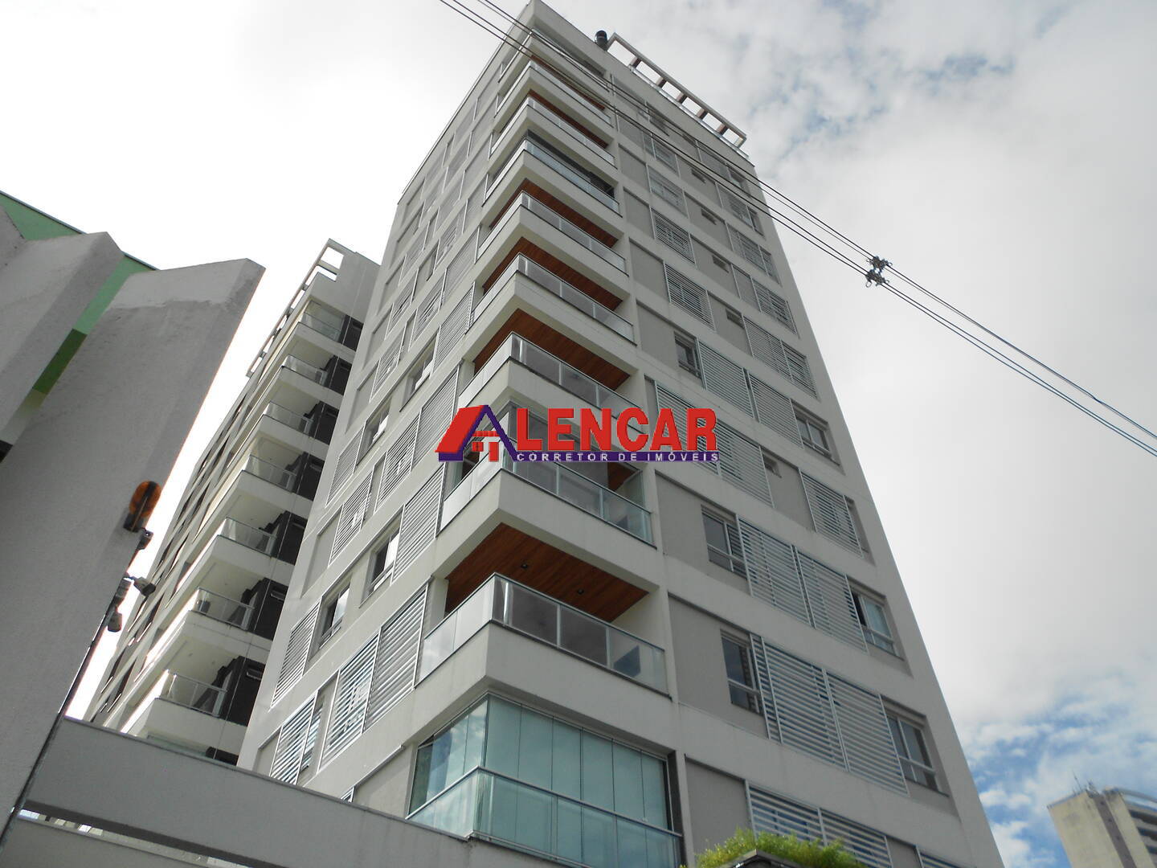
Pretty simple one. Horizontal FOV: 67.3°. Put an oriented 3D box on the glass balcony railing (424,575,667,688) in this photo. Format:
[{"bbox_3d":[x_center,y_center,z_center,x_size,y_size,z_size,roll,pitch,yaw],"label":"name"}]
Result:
[{"bbox_3d":[-0.511,3.590,13.299,3.237,0.911,2.049,29,-54,-25],"label":"glass balcony railing"}]

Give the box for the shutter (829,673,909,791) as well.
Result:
[{"bbox_3d":[5.155,5.348,15.669,1.554,1.975,0.060,28,-54,-24],"label":"shutter"}]

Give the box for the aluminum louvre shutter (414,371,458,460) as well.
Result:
[{"bbox_3d":[-3.037,-0.375,18.536,0.060,2.044,1.576,29,-54,-24],"label":"aluminum louvre shutter"}]

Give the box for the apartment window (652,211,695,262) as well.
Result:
[{"bbox_3d":[2.811,-5.668,25.523,1.584,1.910,0.099,29,-54,-25],"label":"apartment window"}]

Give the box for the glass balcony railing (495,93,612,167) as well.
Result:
[{"bbox_3d":[-0.747,-8.269,26.192,3.237,0.911,2.049,29,-54,-25],"label":"glass balcony railing"}]

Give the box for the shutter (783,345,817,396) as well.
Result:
[{"bbox_3d":[6.095,-1.890,24.785,1.581,2.001,0.060,29,-54,-24],"label":"shutter"}]

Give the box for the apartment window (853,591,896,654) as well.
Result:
[{"bbox_3d":[6.220,3.968,18.592,1.479,1.349,0.120,28,-54,-24],"label":"apartment window"}]

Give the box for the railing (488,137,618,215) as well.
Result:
[{"bbox_3d":[-0.708,-6.293,24.043,3.237,0.911,2.049,29,-54,-25],"label":"railing"}]

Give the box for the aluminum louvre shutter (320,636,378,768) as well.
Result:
[{"bbox_3d":[-3.931,4.611,15.029,0.059,2.029,1.604,29,-54,-25],"label":"aluminum louvre shutter"}]

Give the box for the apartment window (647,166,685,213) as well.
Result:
[{"bbox_3d":[2.850,-7.630,27.707,1.574,1.980,0.059,29,-54,-25],"label":"apartment window"}]

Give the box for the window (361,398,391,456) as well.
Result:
[{"bbox_3d":[-5.221,-0.064,22.537,0.120,1.305,1.305,28,-54,-24],"label":"window"}]

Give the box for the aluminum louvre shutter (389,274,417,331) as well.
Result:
[{"bbox_3d":[-5.413,-3.945,26.657,0.060,2.016,1.610,29,-54,-24],"label":"aluminum louvre shutter"}]

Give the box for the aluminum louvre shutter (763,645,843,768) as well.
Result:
[{"bbox_3d":[3.883,4.658,15.013,1.624,1.975,0.060,28,-54,-24],"label":"aluminum louvre shutter"}]

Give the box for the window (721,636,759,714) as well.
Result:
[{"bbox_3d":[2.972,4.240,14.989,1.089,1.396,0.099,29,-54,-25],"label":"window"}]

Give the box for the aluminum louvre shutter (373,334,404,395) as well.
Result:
[{"bbox_3d":[-5.300,-2.006,24.488,0.060,1.975,1.563,28,-54,-24],"label":"aluminum louvre shutter"}]

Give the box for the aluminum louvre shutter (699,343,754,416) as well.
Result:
[{"bbox_3d":[3.596,-1.358,21.298,1.581,2.024,0.060,29,-54,-24],"label":"aluminum louvre shutter"}]

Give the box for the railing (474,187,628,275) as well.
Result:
[{"bbox_3d":[-0.653,-4.307,21.636,3.190,0.783,1.987,29,-54,-24],"label":"railing"}]

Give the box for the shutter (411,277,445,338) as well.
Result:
[{"bbox_3d":[-3.994,-3.302,23.317,0.060,1.975,1.610,28,-54,-24],"label":"shutter"}]

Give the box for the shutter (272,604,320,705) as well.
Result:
[{"bbox_3d":[-6.112,4.731,18.840,0.060,2.016,1.610,29,-54,-24],"label":"shutter"}]

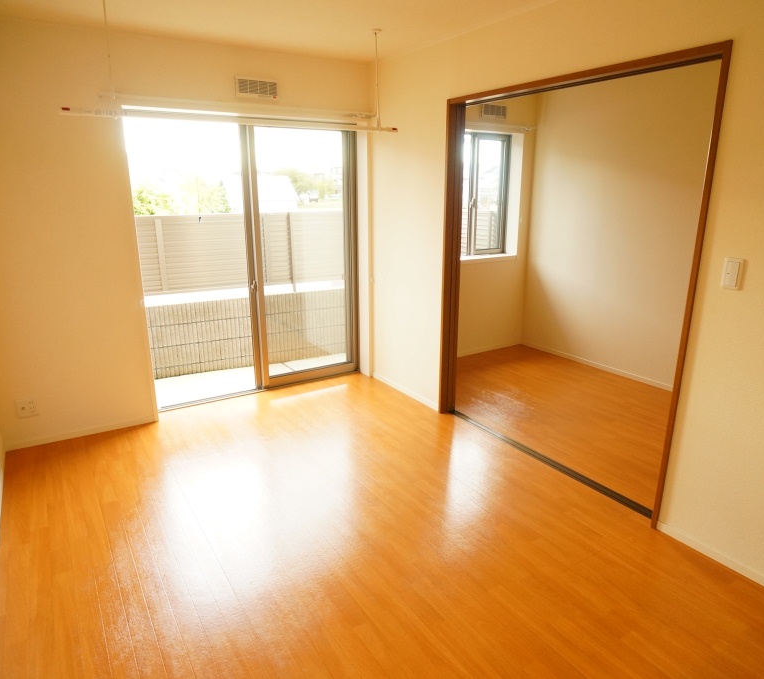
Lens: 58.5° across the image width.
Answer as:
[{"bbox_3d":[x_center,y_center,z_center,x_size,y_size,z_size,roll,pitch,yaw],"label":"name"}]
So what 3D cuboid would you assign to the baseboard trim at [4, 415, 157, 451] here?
[{"bbox_3d":[-1.867,0.585,4.302,0.924,0.058,0.014,-11,18,-36],"label":"baseboard trim"}]

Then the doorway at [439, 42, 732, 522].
[{"bbox_3d":[0.891,-0.321,3.612,0.150,2.050,1.820,-8,16,-28],"label":"doorway"}]

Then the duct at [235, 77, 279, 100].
[{"bbox_3d":[-0.801,-1.617,4.393,0.304,0.128,0.030,-11,18,-36],"label":"duct"}]

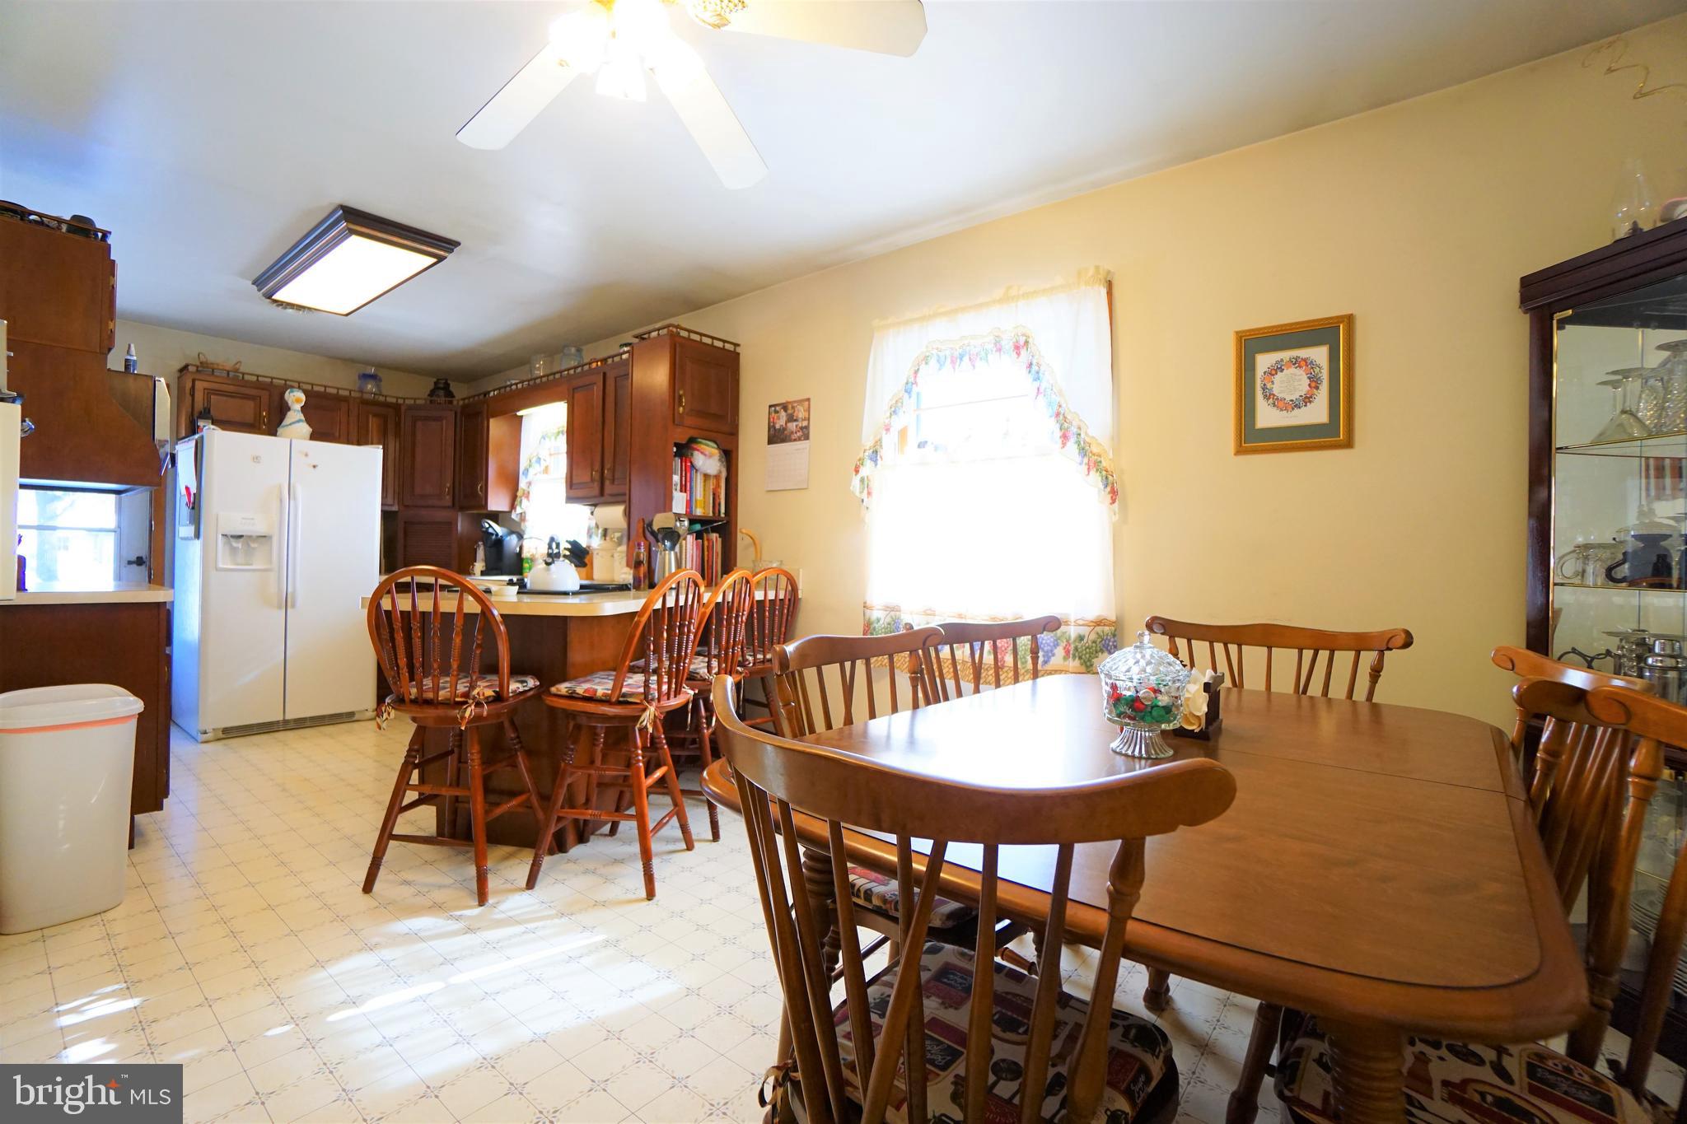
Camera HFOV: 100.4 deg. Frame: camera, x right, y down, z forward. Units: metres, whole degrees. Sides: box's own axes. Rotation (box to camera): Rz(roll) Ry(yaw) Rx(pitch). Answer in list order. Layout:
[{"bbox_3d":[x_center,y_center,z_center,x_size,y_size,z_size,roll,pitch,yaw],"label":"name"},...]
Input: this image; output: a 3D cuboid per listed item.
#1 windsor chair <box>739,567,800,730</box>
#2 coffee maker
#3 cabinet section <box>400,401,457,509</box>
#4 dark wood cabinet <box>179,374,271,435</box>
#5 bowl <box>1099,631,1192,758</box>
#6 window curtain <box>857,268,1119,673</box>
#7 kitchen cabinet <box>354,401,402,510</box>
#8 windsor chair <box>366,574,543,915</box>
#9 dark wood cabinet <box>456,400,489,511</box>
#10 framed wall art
[{"bbox_3d":[-0.501,0.538,3.314,0.485,1.050,0.455,2,1,37],"label":"windsor chair"},{"bbox_3d":[-2.174,-0.085,4.472,0.215,0.350,0.290,1,-1,22],"label":"coffee maker"},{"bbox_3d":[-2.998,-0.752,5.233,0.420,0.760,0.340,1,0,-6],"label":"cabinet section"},{"bbox_3d":[-3.875,-0.955,4.414,0.310,0.380,0.400,2,1,39],"label":"dark wood cabinet"},{"bbox_3d":[0.503,0.215,1.179,0.156,0.202,0.156,1,-1,38],"label":"bowl"},{"bbox_3d":[0.517,-0.304,2.844,1.150,1.520,0.100,1,-1,38],"label":"window curtain"},{"bbox_3d":[-3.386,-0.759,5.030,0.310,0.750,0.285,2,1,39],"label":"kitchen cabinet"},{"bbox_3d":[-1.272,0.527,2.370,0.455,1.050,0.485,1,0,3],"label":"windsor chair"},{"bbox_3d":[-2.503,-0.739,5.059,0.471,0.760,0.310,2,1,39],"label":"dark wood cabinet"},{"bbox_3d":[1.405,-0.546,2.201,0.317,0.407,0.028,1,-1,38],"label":"framed wall art"}]

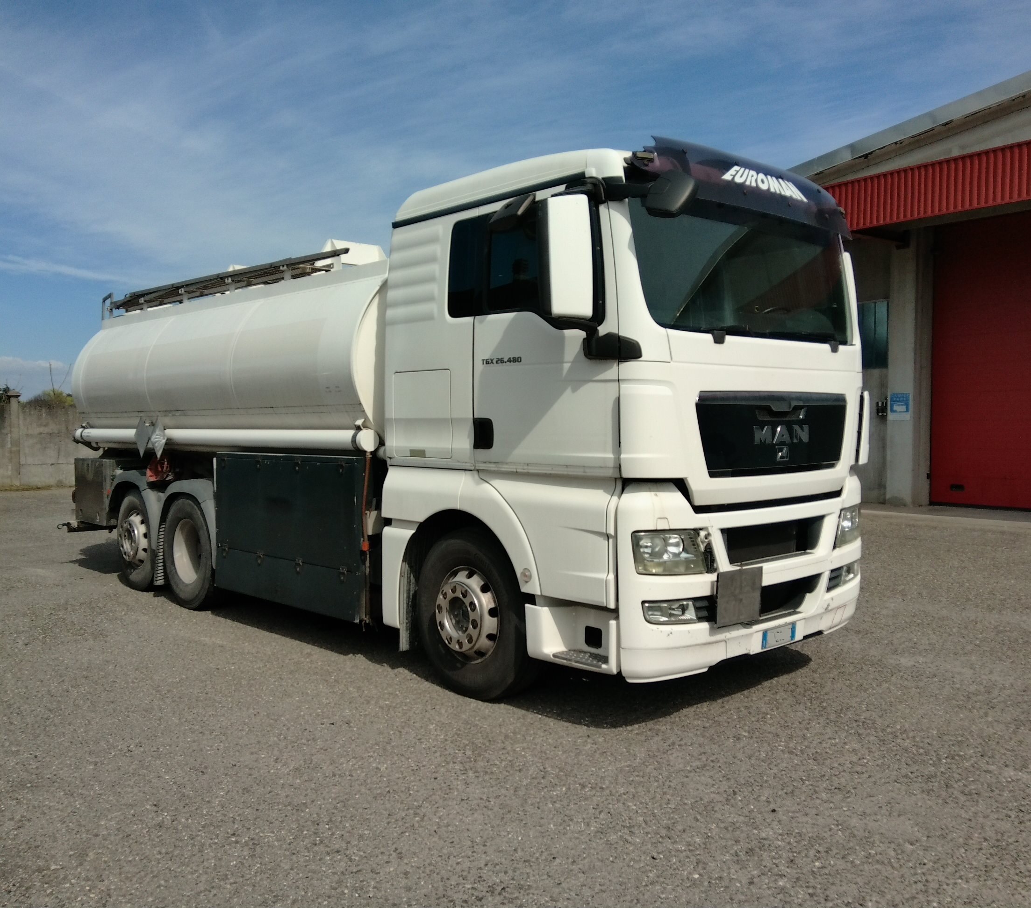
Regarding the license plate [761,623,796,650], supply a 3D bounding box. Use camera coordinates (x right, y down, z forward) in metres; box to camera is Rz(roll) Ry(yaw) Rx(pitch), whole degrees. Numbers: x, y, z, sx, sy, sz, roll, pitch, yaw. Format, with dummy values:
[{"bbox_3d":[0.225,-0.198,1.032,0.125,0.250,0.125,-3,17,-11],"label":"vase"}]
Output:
[{"bbox_3d":[1.559,1.074,5.364,0.360,0.110,0.020,-2,2,-44],"label":"license plate"}]

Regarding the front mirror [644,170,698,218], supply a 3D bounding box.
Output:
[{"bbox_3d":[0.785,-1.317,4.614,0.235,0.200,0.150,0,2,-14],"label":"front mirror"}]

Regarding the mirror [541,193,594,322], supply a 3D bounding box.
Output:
[{"bbox_3d":[0.269,-1.011,4.661,0.230,0.615,0.150,-1,2,-24],"label":"mirror"}]

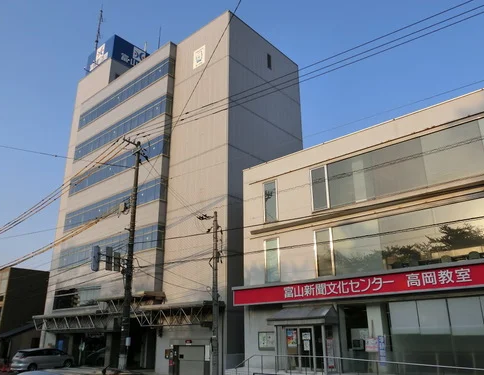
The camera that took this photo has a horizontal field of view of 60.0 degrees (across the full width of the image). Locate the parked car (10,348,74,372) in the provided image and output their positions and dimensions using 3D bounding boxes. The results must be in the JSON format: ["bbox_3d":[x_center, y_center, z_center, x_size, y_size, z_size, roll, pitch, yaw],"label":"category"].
[{"bbox_3d":[-15.237,13.321,32.420,1.790,1.630,4.720,-12,-23,28],"label":"parked car"}]

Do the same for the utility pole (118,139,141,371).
[{"bbox_3d":[-6.435,3.349,24.510,0.380,13.500,0.380,-18,-26,38],"label":"utility pole"}]

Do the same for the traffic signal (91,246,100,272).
[{"bbox_3d":[-7.758,3.796,22.243,0.380,1.270,0.220,-11,-23,26],"label":"traffic signal"}]

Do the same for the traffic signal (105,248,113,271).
[{"bbox_3d":[-7.278,3.933,23.008,0.200,1.220,0.360,-17,-26,38],"label":"traffic signal"}]

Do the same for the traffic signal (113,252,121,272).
[{"bbox_3d":[-6.961,4.180,23.439,0.200,1.080,0.340,-17,-26,38],"label":"traffic signal"}]

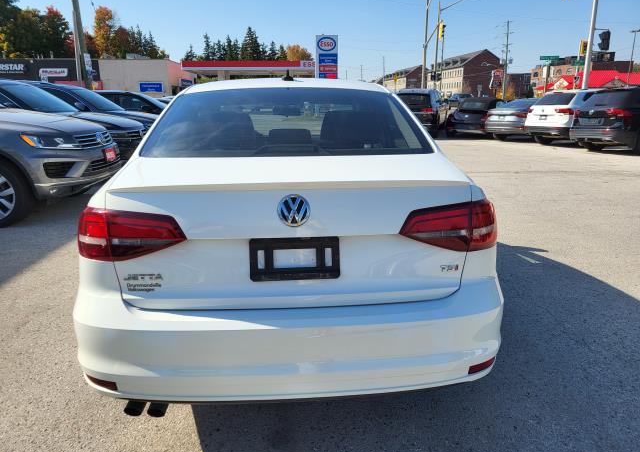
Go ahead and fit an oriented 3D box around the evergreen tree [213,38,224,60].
[{"bbox_3d":[-15.430,-23.760,74.385,2.800,10.140,2.800,0,15,0],"label":"evergreen tree"}]

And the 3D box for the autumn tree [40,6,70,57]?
[{"bbox_3d":[-31.468,-20.419,58.716,5.200,11.790,5.200,0,15,0],"label":"autumn tree"}]

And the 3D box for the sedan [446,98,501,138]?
[{"bbox_3d":[6.487,-4.324,18.591,1.800,1.460,4.250,11,19,36],"label":"sedan"}]

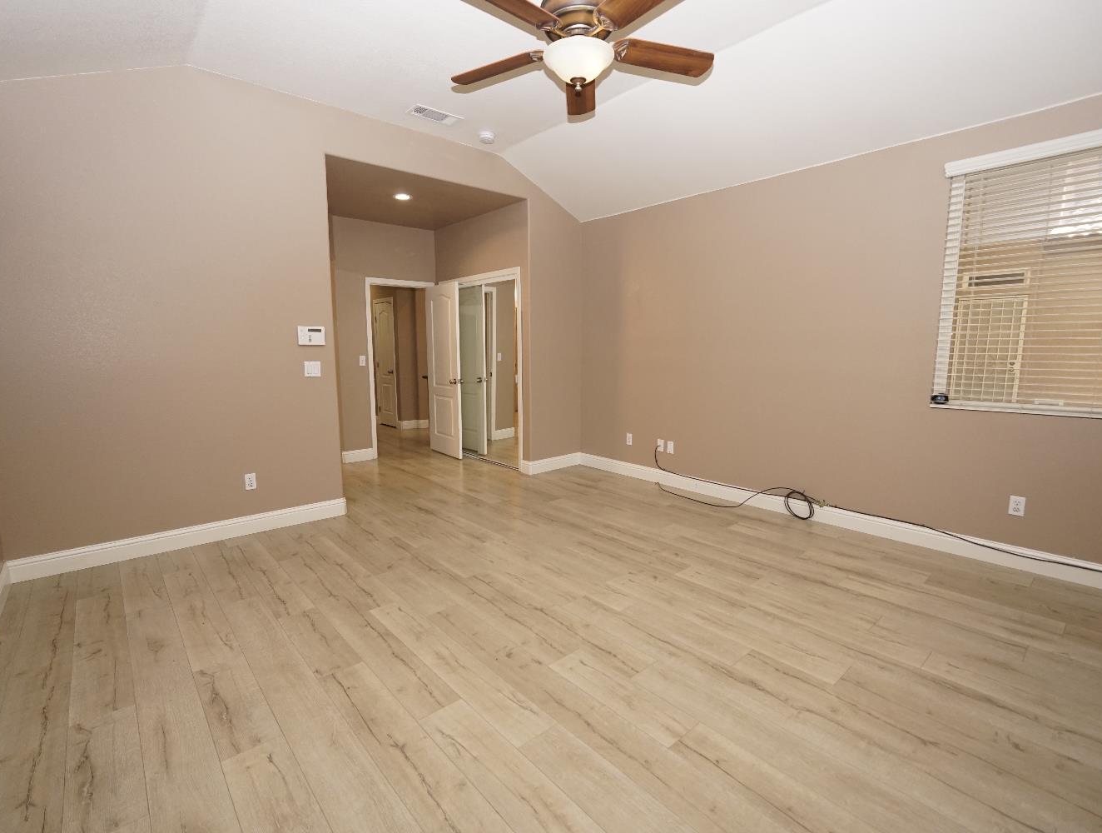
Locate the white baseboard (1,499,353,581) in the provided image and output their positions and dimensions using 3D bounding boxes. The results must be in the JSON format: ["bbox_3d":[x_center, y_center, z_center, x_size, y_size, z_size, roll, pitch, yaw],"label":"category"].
[{"bbox_3d":[-2.355,0.800,3.547,1.886,0.137,0.018,-7,10,-41],"label":"white baseboard"}]

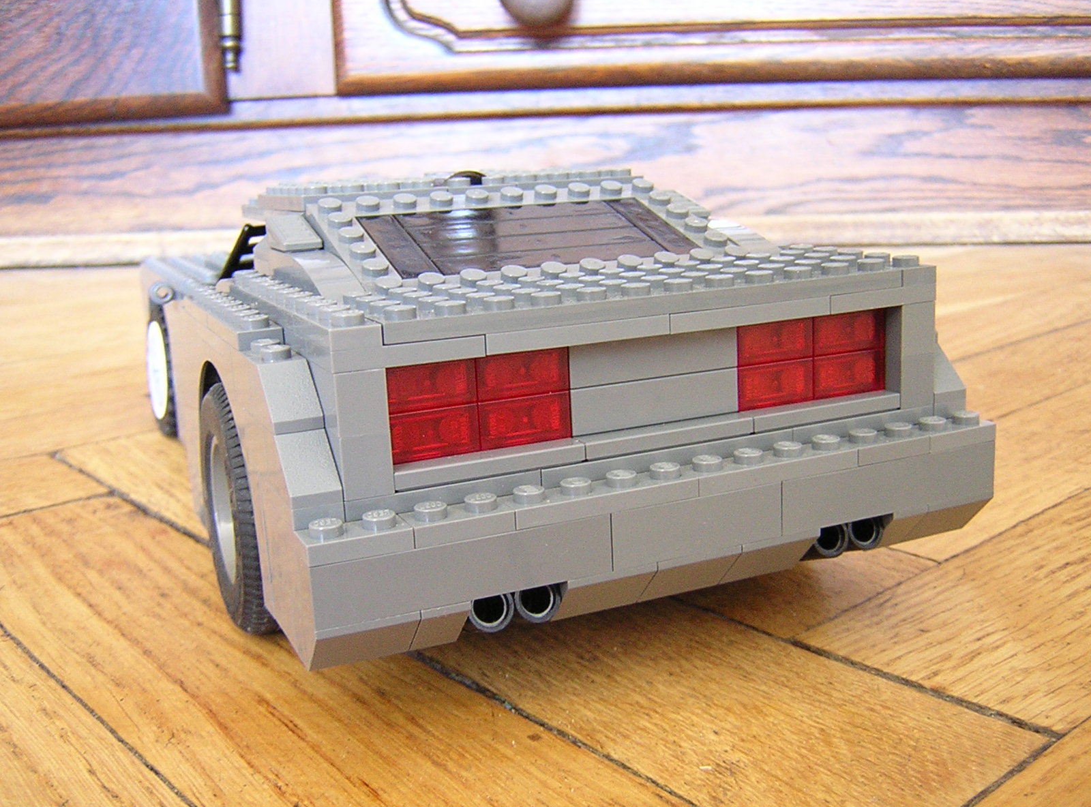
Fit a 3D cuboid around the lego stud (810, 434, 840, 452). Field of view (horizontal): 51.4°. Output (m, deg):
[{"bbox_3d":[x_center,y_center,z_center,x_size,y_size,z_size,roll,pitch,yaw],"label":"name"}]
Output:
[{"bbox_3d":[0.049,0.007,0.197,0.005,0.002,0.005,-3,12,1],"label":"lego stud"}]

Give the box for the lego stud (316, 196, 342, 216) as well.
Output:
[{"bbox_3d":[-0.044,-0.040,0.230,0.005,0.002,0.005,-8,32,-23],"label":"lego stud"}]

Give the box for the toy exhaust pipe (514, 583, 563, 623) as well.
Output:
[{"bbox_3d":[-0.004,0.030,0.186,0.007,0.007,0.016,-8,6,-22],"label":"toy exhaust pipe"}]

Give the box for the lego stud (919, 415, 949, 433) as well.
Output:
[{"bbox_3d":[0.071,0.004,0.207,0.005,0.002,0.005,-8,13,-23],"label":"lego stud"}]

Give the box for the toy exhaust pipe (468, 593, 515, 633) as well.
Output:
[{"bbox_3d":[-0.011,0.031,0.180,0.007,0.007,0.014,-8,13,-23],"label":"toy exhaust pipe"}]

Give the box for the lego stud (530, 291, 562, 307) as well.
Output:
[{"bbox_3d":[0.000,-0.017,0.180,0.005,0.002,0.005,-3,12,1],"label":"lego stud"}]

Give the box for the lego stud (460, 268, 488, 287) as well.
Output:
[{"bbox_3d":[-0.013,-0.023,0.207,0.005,0.002,0.005,5,30,-3],"label":"lego stud"}]

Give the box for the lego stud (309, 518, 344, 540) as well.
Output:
[{"bbox_3d":[-0.032,0.018,0.163,0.005,0.002,0.005,-8,13,-23],"label":"lego stud"}]

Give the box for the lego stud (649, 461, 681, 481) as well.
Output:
[{"bbox_3d":[0.020,0.011,0.185,0.005,0.002,0.005,-3,12,1],"label":"lego stud"}]

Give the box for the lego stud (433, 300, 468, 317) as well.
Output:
[{"bbox_3d":[-0.014,-0.014,0.172,0.005,0.002,0.005,-3,12,1],"label":"lego stud"}]

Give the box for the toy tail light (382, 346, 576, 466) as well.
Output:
[{"bbox_3d":[-0.011,-0.001,0.180,0.032,0.016,0.005,-8,13,-23],"label":"toy tail light"}]

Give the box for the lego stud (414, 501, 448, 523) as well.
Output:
[{"bbox_3d":[-0.017,0.016,0.168,0.005,0.002,0.005,-3,12,1],"label":"lego stud"}]

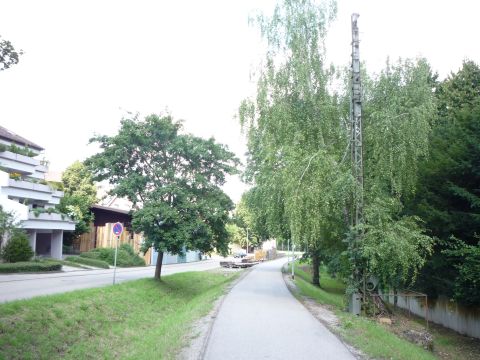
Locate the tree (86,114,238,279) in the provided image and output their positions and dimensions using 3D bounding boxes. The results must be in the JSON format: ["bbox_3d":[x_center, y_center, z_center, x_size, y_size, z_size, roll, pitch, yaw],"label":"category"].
[{"bbox_3d":[-3.900,0.748,22.521,7.500,8.400,7.400,0,-8,0],"label":"tree"}]

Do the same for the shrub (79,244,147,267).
[{"bbox_3d":[-10.300,5.902,34.714,5.700,1.650,2.400,-7,-11,40],"label":"shrub"}]

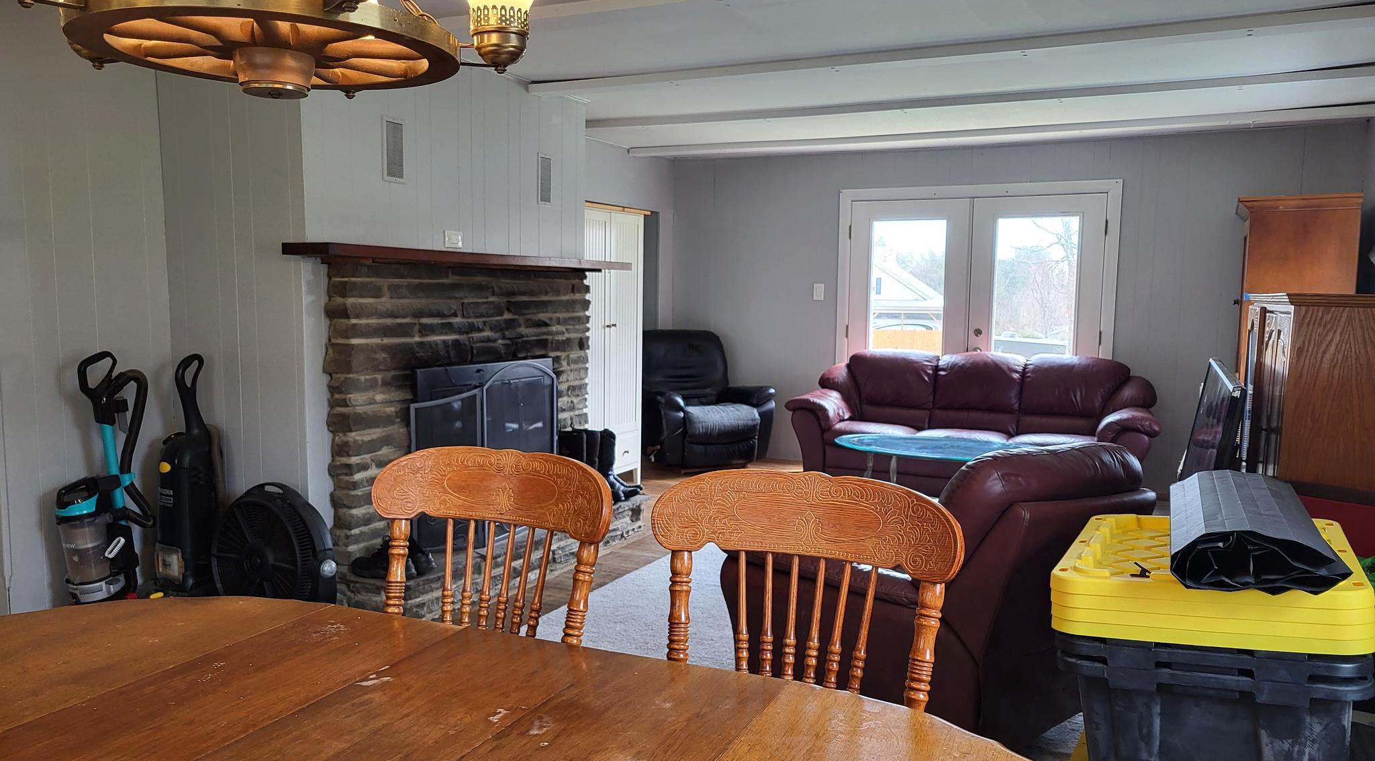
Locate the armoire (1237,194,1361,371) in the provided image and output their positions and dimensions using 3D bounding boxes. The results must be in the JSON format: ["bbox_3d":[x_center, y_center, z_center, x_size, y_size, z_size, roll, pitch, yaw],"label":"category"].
[{"bbox_3d":[3.381,-0.057,5.869,0.560,1.880,1.050,3,6,27],"label":"armoire"}]

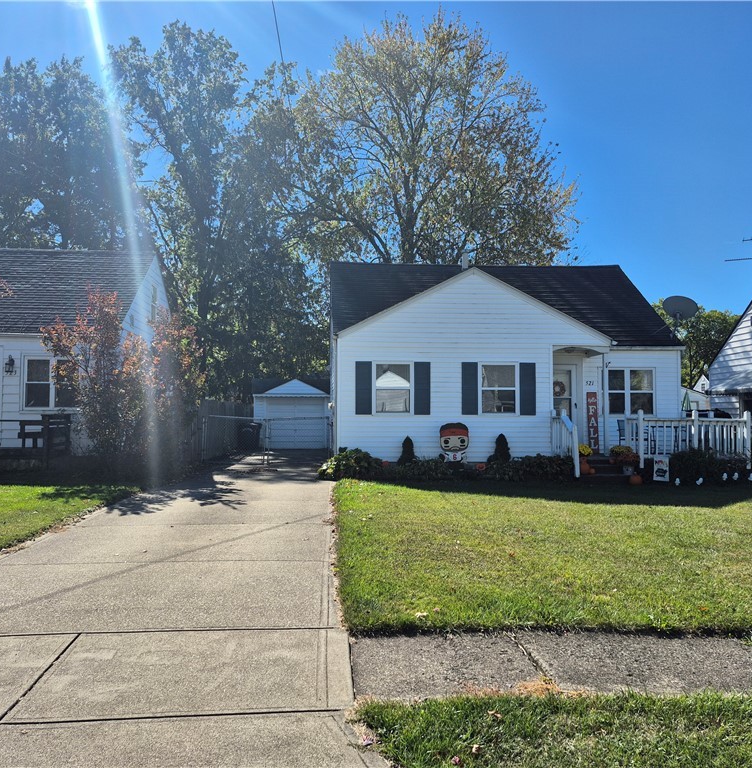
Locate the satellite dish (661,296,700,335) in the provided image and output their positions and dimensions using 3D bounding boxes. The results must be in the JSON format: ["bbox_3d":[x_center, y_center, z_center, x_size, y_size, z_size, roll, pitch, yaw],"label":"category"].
[{"bbox_3d":[7.645,-1.735,17.056,0.910,0.940,0.580,-1,-3,12],"label":"satellite dish"}]

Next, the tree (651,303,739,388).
[{"bbox_3d":[22.598,-1.063,47.776,7.500,9.670,7.000,0,-3,-5],"label":"tree"}]

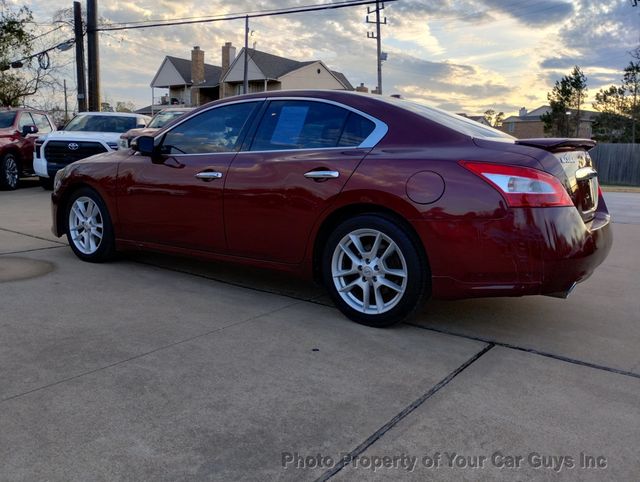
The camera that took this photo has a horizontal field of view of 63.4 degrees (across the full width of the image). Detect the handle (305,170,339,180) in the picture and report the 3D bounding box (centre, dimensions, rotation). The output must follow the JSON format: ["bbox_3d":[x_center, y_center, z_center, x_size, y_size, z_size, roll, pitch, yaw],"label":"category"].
[{"bbox_3d":[0.015,-0.387,3.043,0.245,0.045,0.050,4,9,34],"label":"handle"}]

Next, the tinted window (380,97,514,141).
[{"bbox_3d":[0.950,-0.784,3.456,0.840,0.100,1.240,29,22,28],"label":"tinted window"}]

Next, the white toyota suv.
[{"bbox_3d":[-5.494,-2.591,13.964,2.020,1.900,5.300,0,11,-3],"label":"white toyota suv"}]

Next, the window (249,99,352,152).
[{"bbox_3d":[-0.125,-0.731,3.292,0.672,0.373,0.040,8,-15,32],"label":"window"}]

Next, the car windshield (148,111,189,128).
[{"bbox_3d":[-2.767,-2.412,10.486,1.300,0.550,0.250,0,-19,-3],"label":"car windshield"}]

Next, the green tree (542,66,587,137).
[{"bbox_3d":[17.932,-8.763,38.202,3.299,7.857,3.299,6,10,24],"label":"green tree"}]

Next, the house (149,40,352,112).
[{"bbox_3d":[-5.584,-11.546,43.827,11.300,8.300,12.800,5,12,25],"label":"house"}]

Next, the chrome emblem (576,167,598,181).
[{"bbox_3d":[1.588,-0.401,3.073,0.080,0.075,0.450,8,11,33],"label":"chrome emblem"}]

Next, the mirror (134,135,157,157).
[{"bbox_3d":[-1.292,-0.704,3.827,0.130,0.160,0.200,8,13,33],"label":"mirror"}]

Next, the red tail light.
[{"bbox_3d":[0.993,-0.289,2.607,0.520,0.240,0.270,8,13,33],"label":"red tail light"}]

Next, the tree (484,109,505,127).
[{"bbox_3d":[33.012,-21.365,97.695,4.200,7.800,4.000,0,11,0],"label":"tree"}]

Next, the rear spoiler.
[{"bbox_3d":[1.489,-0.569,3.117,0.310,0.100,1.250,8,11,33],"label":"rear spoiler"}]

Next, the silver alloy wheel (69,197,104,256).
[{"bbox_3d":[-1.972,-0.147,4.576,0.495,0.495,0.200,8,13,33],"label":"silver alloy wheel"}]

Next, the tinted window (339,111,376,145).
[{"bbox_3d":[0.232,-0.661,3.076,0.203,0.236,0.030,8,-15,31],"label":"tinted window"}]

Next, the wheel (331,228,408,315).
[{"bbox_3d":[0.331,0.165,3.033,0.490,0.490,0.200,8,11,33],"label":"wheel"}]

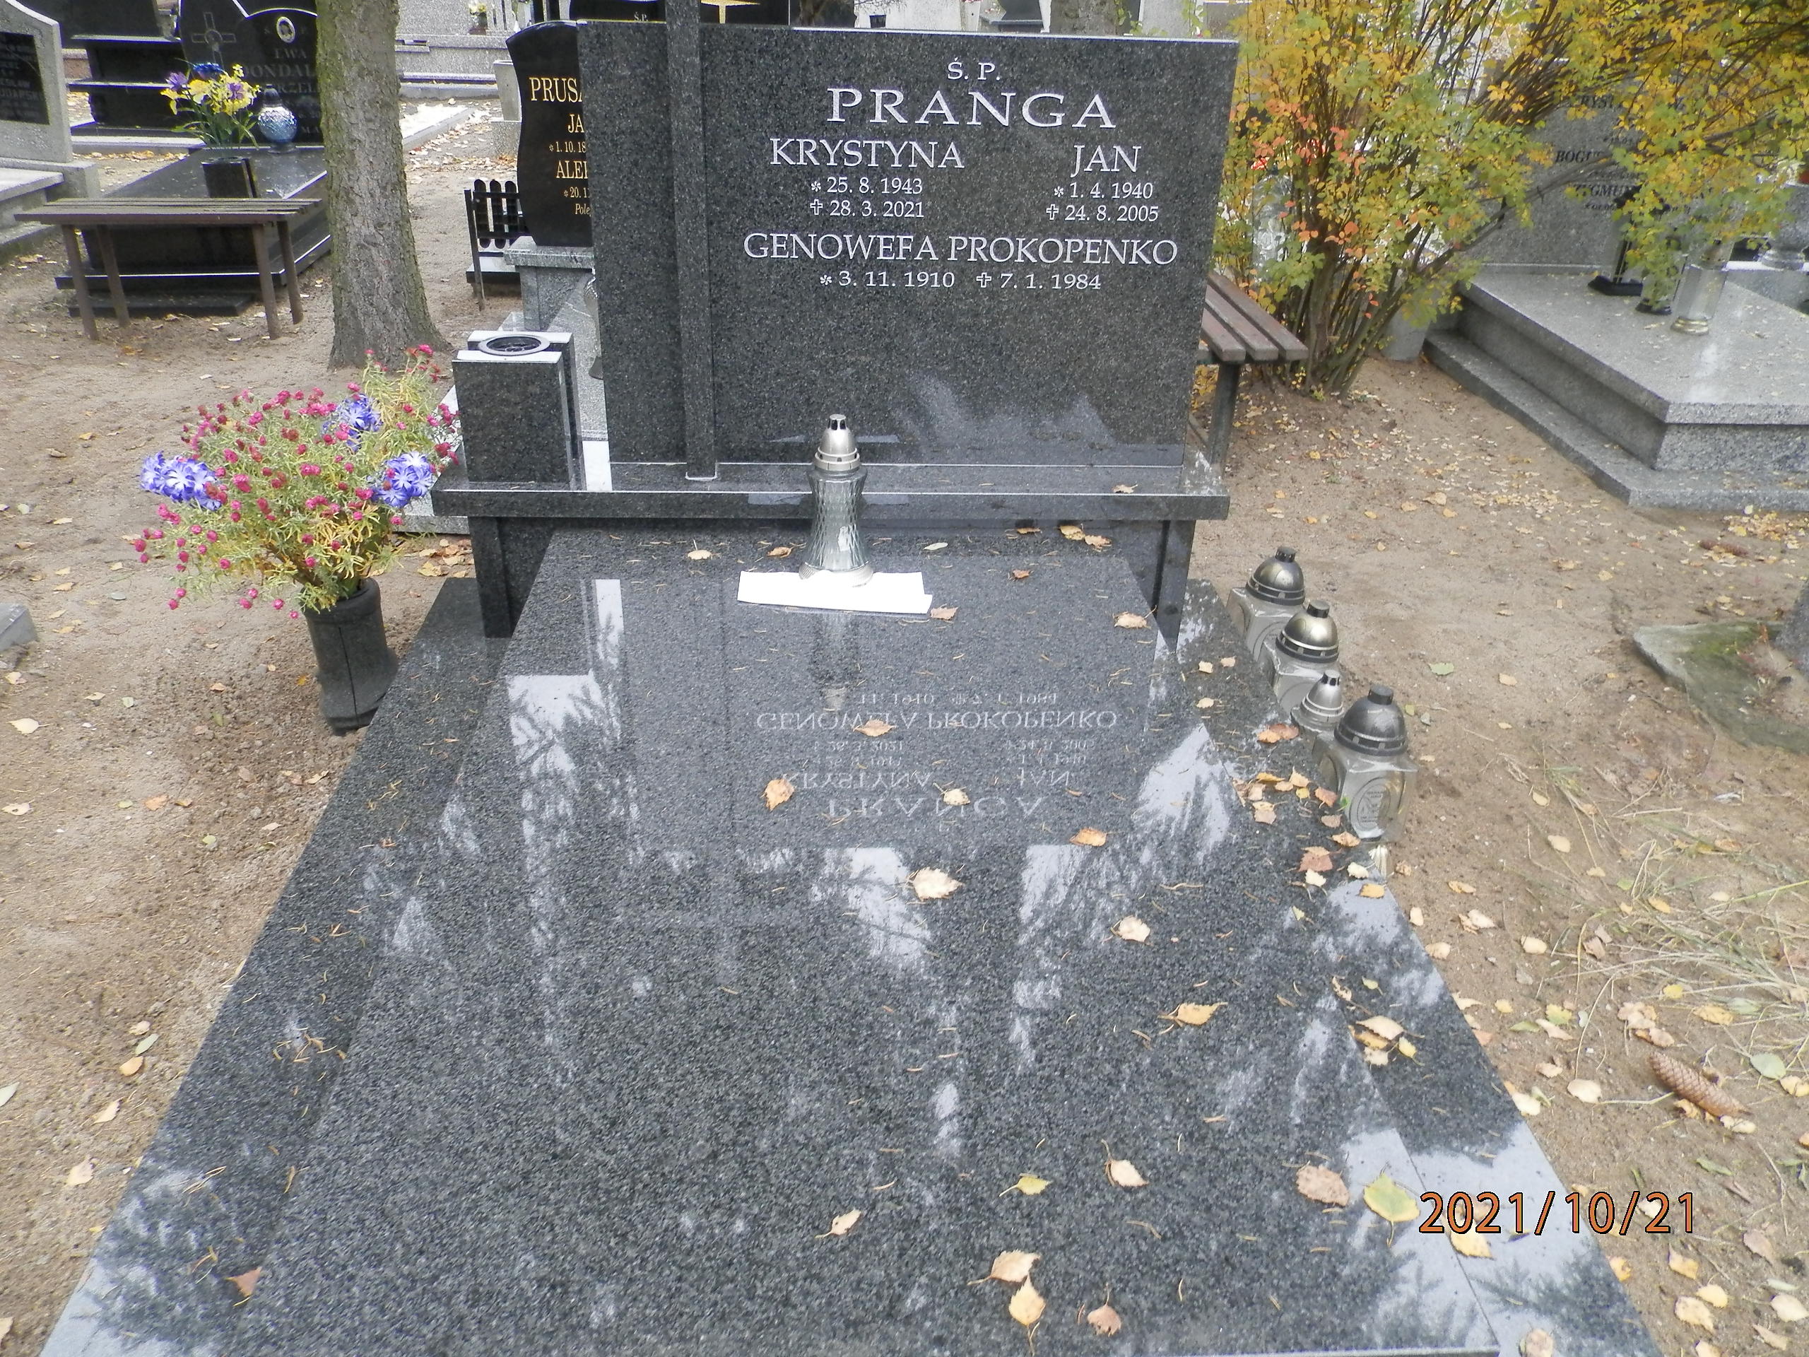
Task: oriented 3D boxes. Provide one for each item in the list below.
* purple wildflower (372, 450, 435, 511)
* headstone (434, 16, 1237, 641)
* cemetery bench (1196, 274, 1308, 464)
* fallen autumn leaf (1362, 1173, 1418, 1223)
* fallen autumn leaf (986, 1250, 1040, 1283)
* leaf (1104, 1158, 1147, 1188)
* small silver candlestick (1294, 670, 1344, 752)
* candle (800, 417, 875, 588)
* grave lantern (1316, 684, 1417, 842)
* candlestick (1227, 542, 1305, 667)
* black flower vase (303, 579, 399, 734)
[{"bbox_3d":[-0.923,-0.366,2.406,0.118,0.103,0.093,-6,30,-14],"label":"purple wildflower"},{"bbox_3d":[-0.128,-0.632,2.566,1.545,1.146,0.330,0,30,-4],"label":"headstone"},{"bbox_3d":[0.973,-1.179,4.707,0.474,0.368,1.391,0,29,-4],"label":"cemetery bench"},{"bbox_3d":[0.460,0.496,1.237,0.045,0.008,0.051,-17,34,-29],"label":"fallen autumn leaf"},{"bbox_3d":[0.100,0.522,1.164,0.041,0.012,0.032,6,30,7],"label":"fallen autumn leaf"},{"bbox_3d":[0.213,0.477,1.256,0.035,0.008,0.030,-3,30,-9],"label":"leaf"},{"bbox_3d":[0.795,0.099,2.500,0.124,0.250,0.124,0,29,-4],"label":"small silver candlestick"},{"bbox_3d":[-0.120,-0.320,2.337,0.138,0.311,0.138,0,29,-4],"label":"candle"},{"bbox_3d":[0.838,0.145,2.381,0.134,0.290,0.134,-3,29,-10],"label":"grave lantern"},{"bbox_3d":[0.825,-0.158,2.916,0.134,0.290,0.134,-3,29,-9],"label":"candlestick"},{"bbox_3d":[-1.106,-0.045,2.616,0.170,0.273,0.170,0,29,-4],"label":"black flower vase"}]

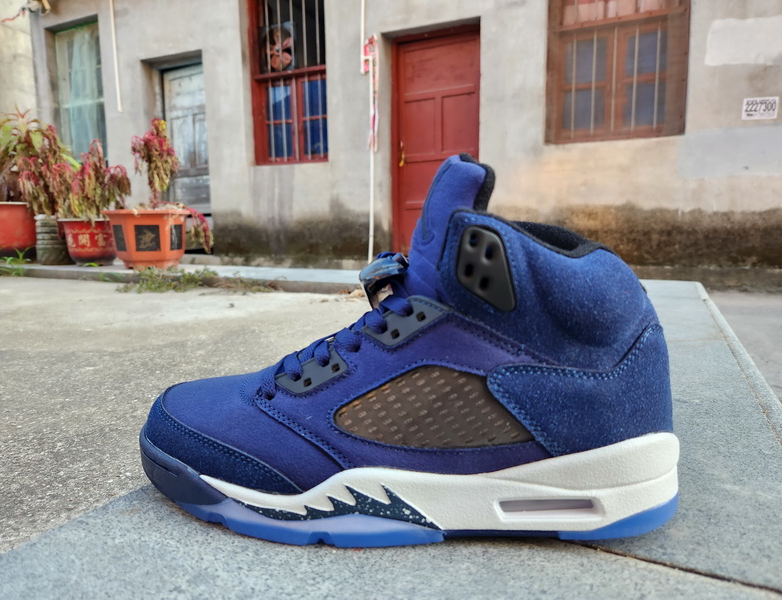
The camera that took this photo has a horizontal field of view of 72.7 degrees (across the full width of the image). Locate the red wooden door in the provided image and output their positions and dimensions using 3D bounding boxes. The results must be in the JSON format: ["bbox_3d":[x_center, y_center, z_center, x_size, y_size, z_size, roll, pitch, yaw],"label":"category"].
[{"bbox_3d":[0.462,-1.426,5.061,0.917,2.030,0.090,3,8,24],"label":"red wooden door"}]

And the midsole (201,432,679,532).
[{"bbox_3d":[0.030,0.088,0.305,0.258,0.042,0.107,0,8,1],"label":"midsole"}]

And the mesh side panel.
[{"bbox_3d":[0.021,0.055,0.274,0.102,0.041,0.012,-1,-12,4],"label":"mesh side panel"}]

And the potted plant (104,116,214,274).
[{"bbox_3d":[-0.938,-0.425,2.150,0.402,0.588,0.350,-4,8,-24],"label":"potted plant"}]

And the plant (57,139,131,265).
[{"bbox_3d":[-1.306,-0.430,2.351,0.287,0.548,0.270,-5,9,-29],"label":"plant"}]

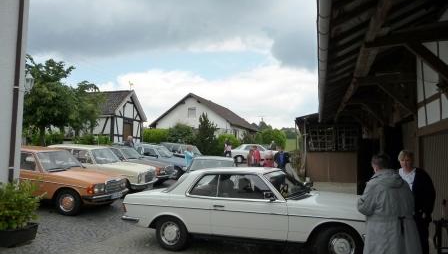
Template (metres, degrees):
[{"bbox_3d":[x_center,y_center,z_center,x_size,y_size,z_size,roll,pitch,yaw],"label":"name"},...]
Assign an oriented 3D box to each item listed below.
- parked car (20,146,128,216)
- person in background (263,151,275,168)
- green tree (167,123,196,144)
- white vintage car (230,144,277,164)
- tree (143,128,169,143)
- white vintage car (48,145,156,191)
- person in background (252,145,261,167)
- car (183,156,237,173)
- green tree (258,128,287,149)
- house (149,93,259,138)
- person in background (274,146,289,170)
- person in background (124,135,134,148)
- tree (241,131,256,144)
[{"bbox_3d":[-4.994,1.316,9.915,4.720,1.440,1.790,3,-3,17],"label":"parked car"},{"bbox_3d":[1.496,1.611,12.239,0.520,1.550,0.360,1,-5,0],"label":"person in background"},{"bbox_3d":[-3.193,1.135,26.890,2.400,2.800,2.300,1,-5,0],"label":"green tree"},{"bbox_3d":[2.500,2.130,29.000,4.750,1.410,1.800,2,-4,-7],"label":"white vintage car"},{"bbox_3d":[-5.392,1.224,27.910,2.600,2.300,1.800,1,-5,0],"label":"tree"},{"bbox_3d":[-4.583,1.374,12.089,4.690,1.440,1.780,3,-3,15],"label":"white vintage car"},{"bbox_3d":[1.630,1.790,18.400,0.500,1.680,0.340,-1,-5,24],"label":"person in background"},{"bbox_3d":[-0.330,1.680,11.500,1.790,1.430,4.650,1,-4,2],"label":"car"},{"bbox_3d":[4.924,1.547,36.886,3.000,2.900,2.600,1,-5,0],"label":"green tree"},{"bbox_3d":[-1.660,0.200,47.500,11.200,7.300,13.000,0,-4,18],"label":"house"},{"bbox_3d":[2.411,1.668,15.232,0.580,1.720,0.380,0,-5,9],"label":"person in background"},{"bbox_3d":[-4.400,1.300,16.900,0.500,1.760,0.350,2,-4,-18],"label":"person in background"},{"bbox_3d":[2.545,1.718,37.902,2.000,2.500,1.900,1,-5,0],"label":"tree"}]

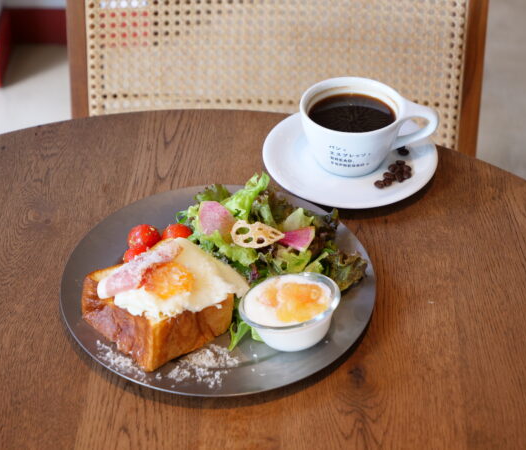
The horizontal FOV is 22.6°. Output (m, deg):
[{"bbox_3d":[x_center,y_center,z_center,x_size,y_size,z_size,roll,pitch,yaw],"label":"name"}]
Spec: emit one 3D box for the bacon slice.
[{"bbox_3d":[-0.091,0.035,0.997,0.080,0.012,0.026,-32,49,-33],"label":"bacon slice"}]

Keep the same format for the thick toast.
[{"bbox_3d":[-0.079,0.059,1.011,0.077,0.049,0.083,-27,47,-29],"label":"thick toast"}]

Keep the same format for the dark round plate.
[{"bbox_3d":[-0.034,0.051,1.051,0.248,0.018,0.248,0,40,0],"label":"dark round plate"}]

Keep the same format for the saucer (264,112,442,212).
[{"bbox_3d":[0.078,-0.055,1.179,0.155,0.020,0.155,1,40,0],"label":"saucer"}]

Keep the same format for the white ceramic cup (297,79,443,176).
[{"bbox_3d":[0.093,-0.081,1.160,0.121,0.061,0.087,-3,40,-4],"label":"white ceramic cup"}]

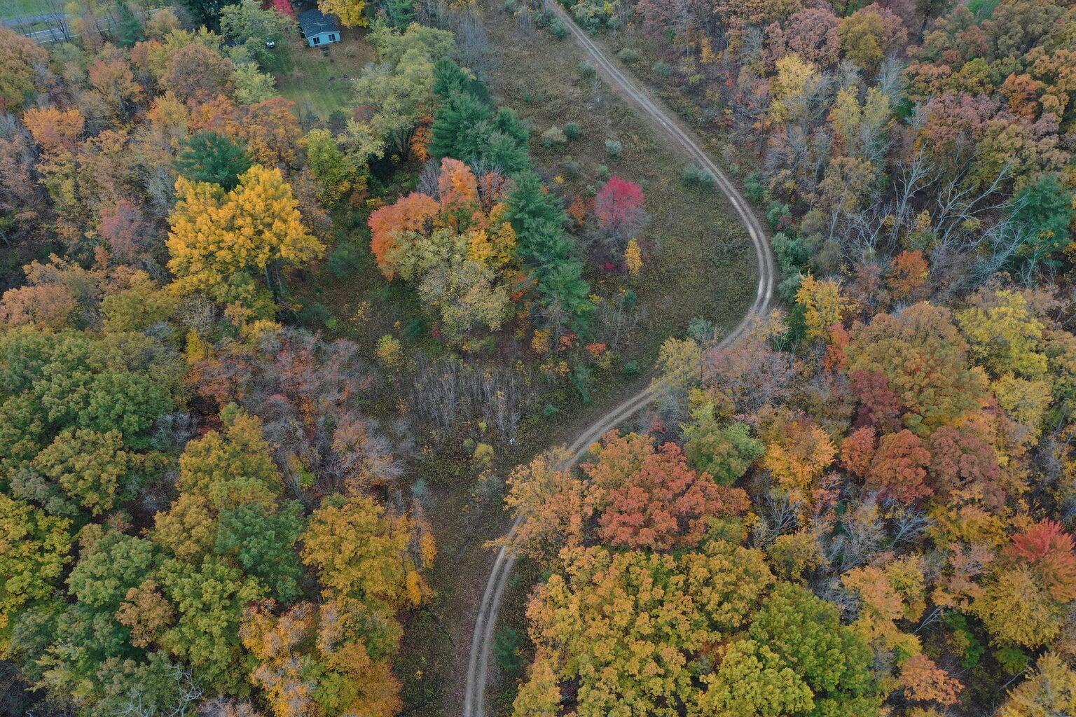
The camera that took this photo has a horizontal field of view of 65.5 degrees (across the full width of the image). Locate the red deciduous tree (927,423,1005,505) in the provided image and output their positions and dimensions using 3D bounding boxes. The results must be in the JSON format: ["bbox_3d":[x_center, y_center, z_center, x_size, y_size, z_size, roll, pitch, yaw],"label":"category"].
[{"bbox_3d":[61.840,17.010,123.150,9.540,17.000,10.000,0,49,0],"label":"red deciduous tree"}]

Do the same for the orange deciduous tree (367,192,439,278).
[{"bbox_3d":[-25.390,-22.460,158.060,13.240,17.000,12.500,0,49,0],"label":"orange deciduous tree"}]

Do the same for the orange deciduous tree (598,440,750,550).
[{"bbox_3d":[18.890,20.740,119.170,21.150,18.000,16.000,0,49,0],"label":"orange deciduous tree"}]

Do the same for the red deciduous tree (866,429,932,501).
[{"bbox_3d":[52.580,16.970,123.510,8.420,16.500,9.000,0,49,0],"label":"red deciduous tree"}]

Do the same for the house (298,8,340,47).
[{"bbox_3d":[-59.440,-90.250,226.850,8.600,3.800,14.130,-17,51,-14],"label":"house"}]

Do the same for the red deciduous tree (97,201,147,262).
[{"bbox_3d":[-79.370,-23.730,160.530,7.370,15.000,8.200,0,49,0],"label":"red deciduous tree"}]

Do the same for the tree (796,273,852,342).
[{"bbox_3d":[49.760,-8.250,146.490,8.890,15.500,9.500,0,49,0],"label":"tree"}]

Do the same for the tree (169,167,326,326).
[{"bbox_3d":[-51.970,-20.490,150.320,26.690,26.000,25.000,0,49,0],"label":"tree"}]

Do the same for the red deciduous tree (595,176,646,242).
[{"bbox_3d":[16.200,-29.230,166.060,10.250,14.000,10.500,0,49,0],"label":"red deciduous tree"}]

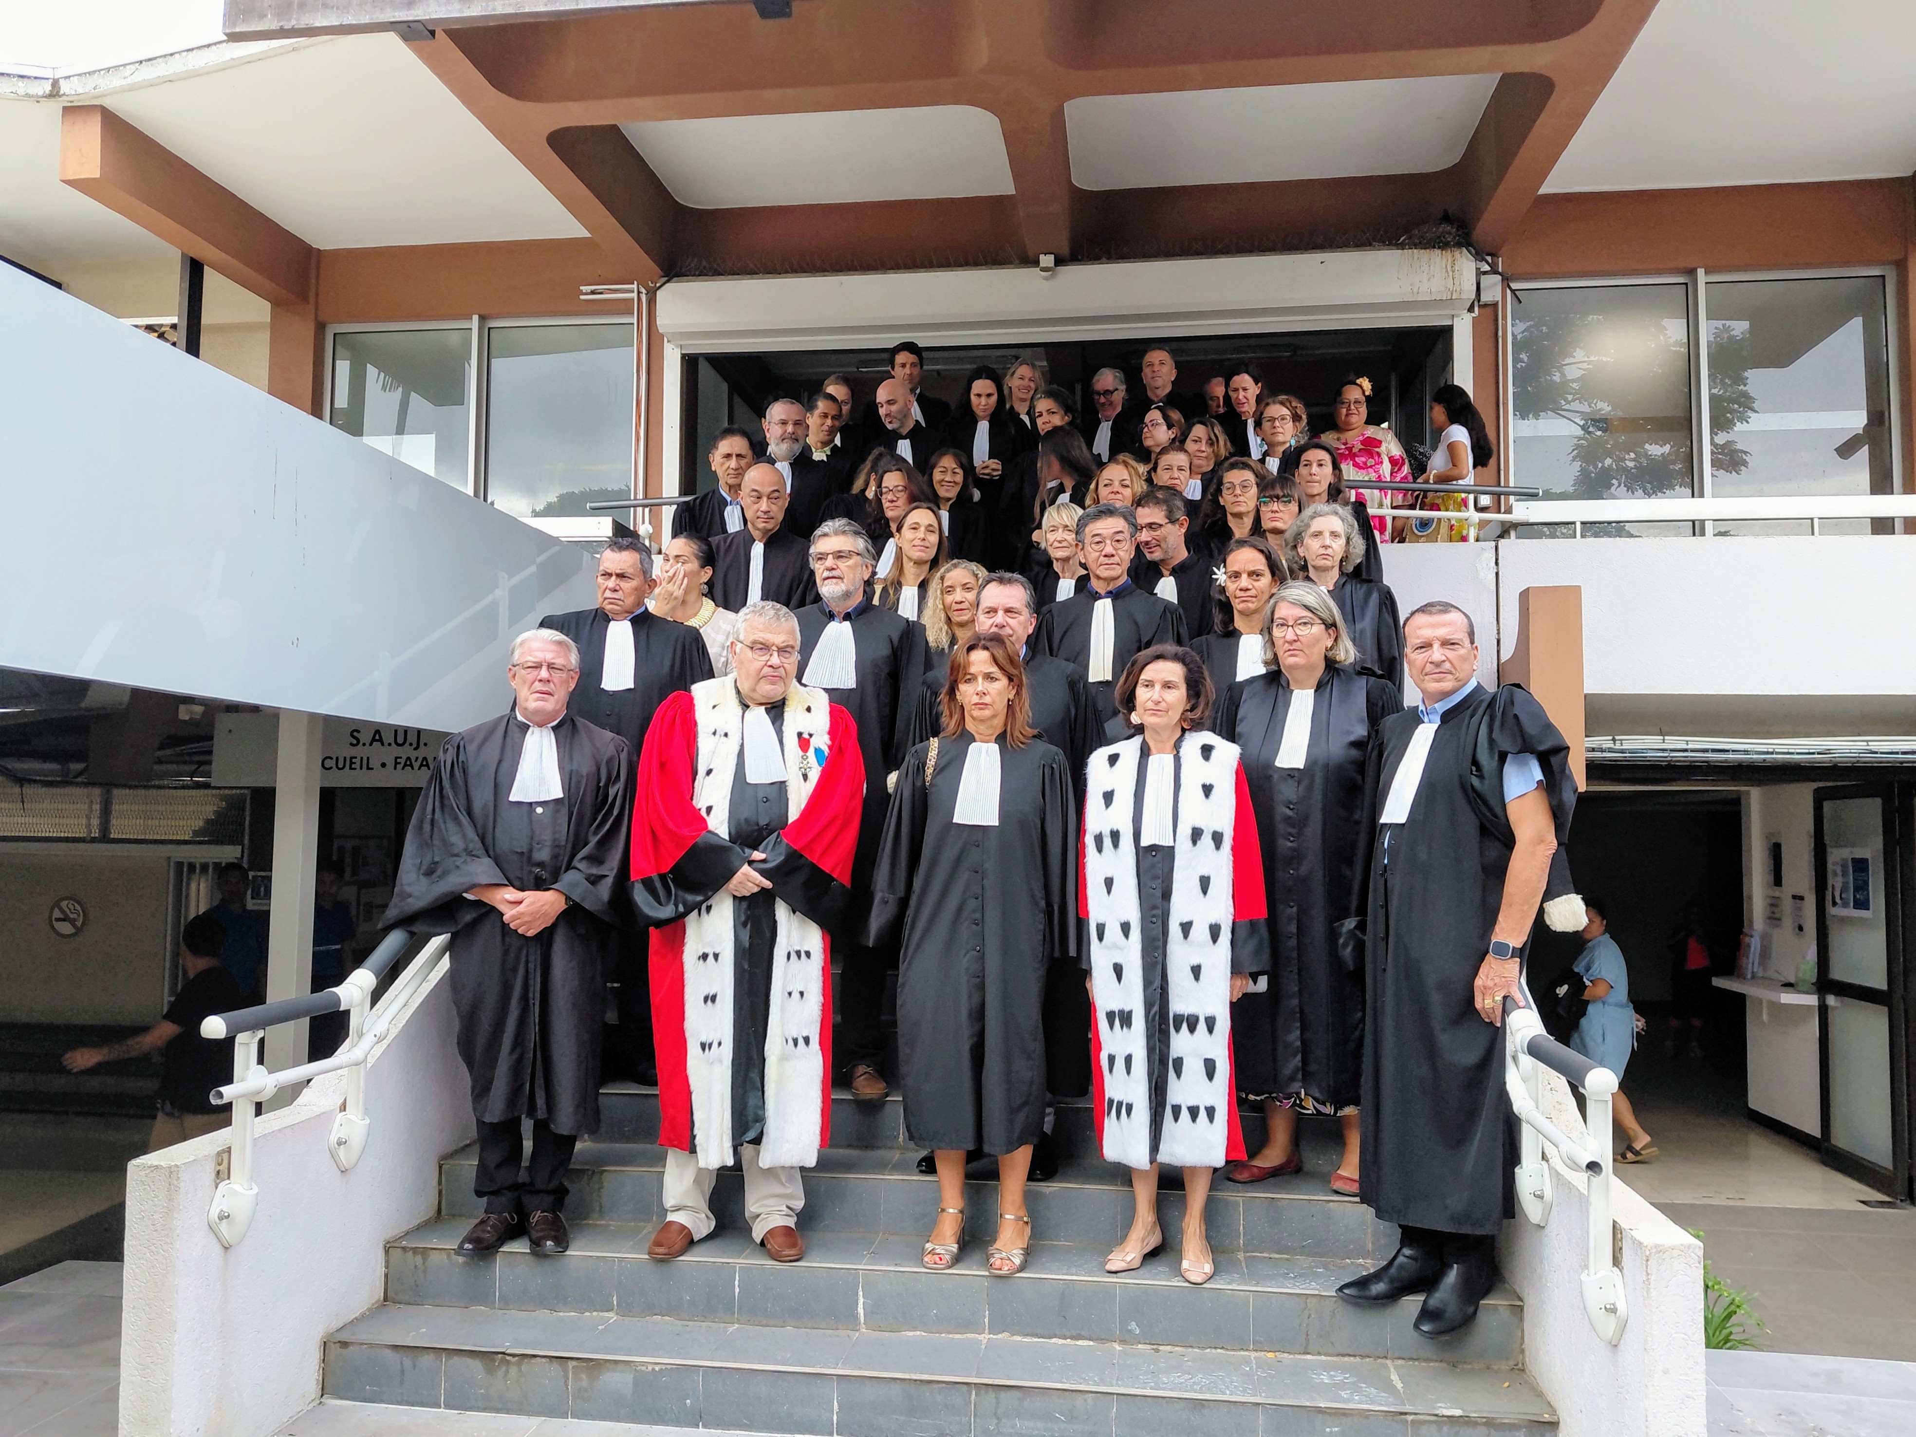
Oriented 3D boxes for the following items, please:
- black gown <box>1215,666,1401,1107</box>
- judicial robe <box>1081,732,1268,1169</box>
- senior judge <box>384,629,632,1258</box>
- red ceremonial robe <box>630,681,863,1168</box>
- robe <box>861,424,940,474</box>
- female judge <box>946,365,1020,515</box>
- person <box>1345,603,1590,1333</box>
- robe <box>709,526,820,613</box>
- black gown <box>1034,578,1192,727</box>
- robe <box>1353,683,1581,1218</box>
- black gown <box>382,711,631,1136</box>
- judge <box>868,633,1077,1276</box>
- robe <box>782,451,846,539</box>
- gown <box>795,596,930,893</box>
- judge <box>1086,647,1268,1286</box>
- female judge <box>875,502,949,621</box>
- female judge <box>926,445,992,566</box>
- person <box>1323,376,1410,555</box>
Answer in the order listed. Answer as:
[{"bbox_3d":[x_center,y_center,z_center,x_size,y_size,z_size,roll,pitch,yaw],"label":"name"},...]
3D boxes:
[{"bbox_3d":[1.001,0.460,3.962,0.540,1.211,0.360,-1,-4,22],"label":"black gown"},{"bbox_3d":[0.576,0.597,3.688,0.490,1.120,0.330,-1,-4,16],"label":"judicial robe"},{"bbox_3d":[-1.243,0.586,3.871,0.650,1.680,0.430,1,-3,-9],"label":"senior judge"},{"bbox_3d":[-0.592,0.554,3.870,0.630,1.318,0.420,1,-4,-7],"label":"red ceremonial robe"},{"bbox_3d":[-0.261,-0.757,6.295,0.580,1.180,0.380,0,-3,7],"label":"robe"},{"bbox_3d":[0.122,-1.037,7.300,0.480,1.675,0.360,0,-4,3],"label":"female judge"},{"bbox_3d":[1.228,0.566,3.479,0.440,1.735,0.550,3,-5,-42],"label":"person"},{"bbox_3d":[-0.722,-0.123,5.085,0.560,1.180,0.380,0,-3,1],"label":"robe"},{"bbox_3d":[0.493,0.126,4.546,0.590,1.170,0.380,0,-3,5],"label":"black gown"},{"bbox_3d":[1.243,0.593,3.476,0.380,1.376,0.520,3,-5,-42],"label":"robe"},{"bbox_3d":[-1.241,0.561,3.886,0.650,1.170,0.430,1,-3,-9],"label":"black gown"},{"bbox_3d":[0.044,0.604,3.701,0.550,1.670,0.350,0,-3,3],"label":"judge"},{"bbox_3d":[-0.745,-0.562,5.945,0.570,1.200,0.380,0,-3,2],"label":"robe"},{"bbox_3d":[-0.370,0.169,4.399,0.570,1.132,0.360,0,-3,5],"label":"gown"},{"bbox_3d":[0.576,0.623,3.686,0.490,1.633,0.340,-1,-4,16],"label":"judge"},{"bbox_3d":[-0.170,0.045,4.902,0.540,1.640,0.360,0,-3,3],"label":"female judge"},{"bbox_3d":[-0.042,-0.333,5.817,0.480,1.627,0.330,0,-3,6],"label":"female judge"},{"bbox_3d":[2.002,-0.896,6.894,0.560,1.620,0.380,0,-3,16],"label":"person"}]

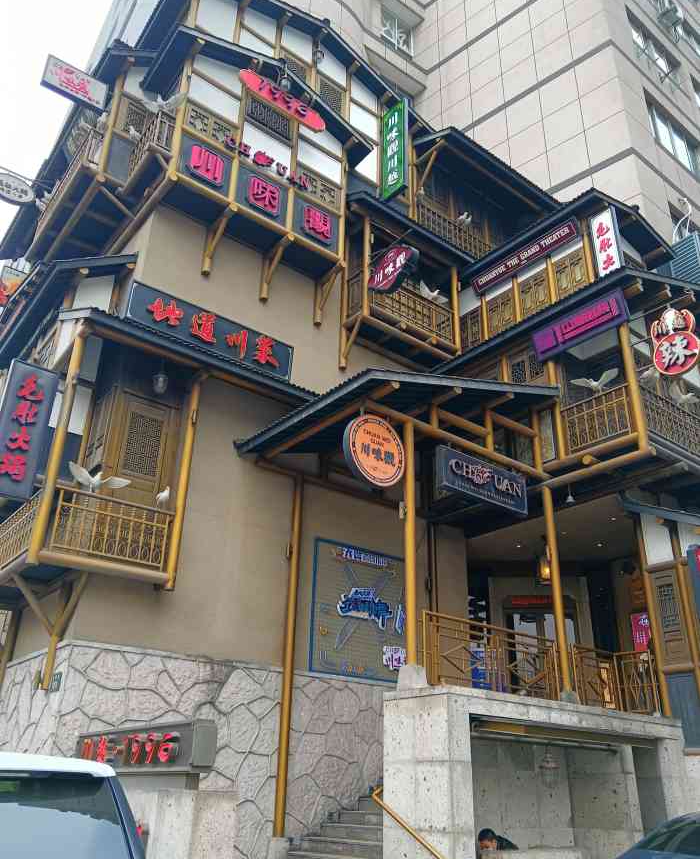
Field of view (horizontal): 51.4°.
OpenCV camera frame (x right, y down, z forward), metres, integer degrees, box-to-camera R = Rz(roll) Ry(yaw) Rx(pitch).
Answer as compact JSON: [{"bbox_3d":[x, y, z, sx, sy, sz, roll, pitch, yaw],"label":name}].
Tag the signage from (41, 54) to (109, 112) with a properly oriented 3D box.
[{"bbox_3d":[-4.441,-5.614,11.866,0.979,0.612,0.122,19,-31,-32],"label":"signage"}]

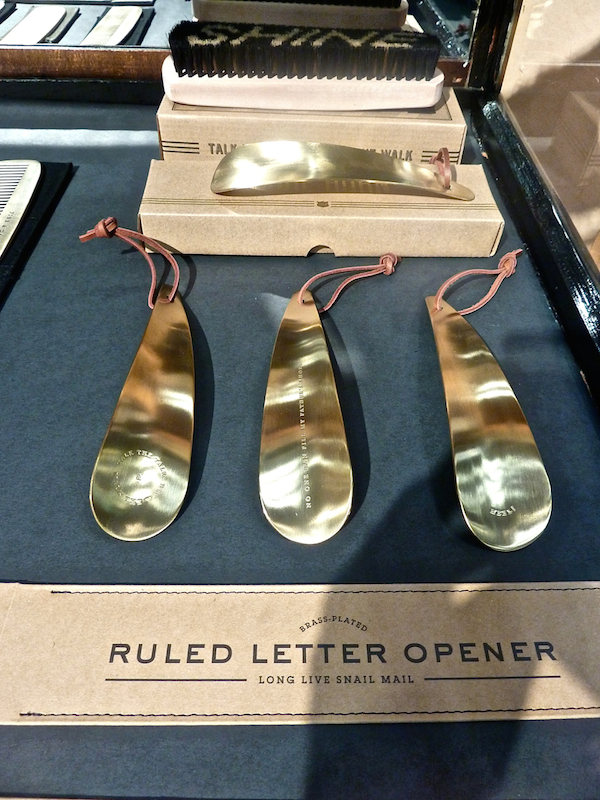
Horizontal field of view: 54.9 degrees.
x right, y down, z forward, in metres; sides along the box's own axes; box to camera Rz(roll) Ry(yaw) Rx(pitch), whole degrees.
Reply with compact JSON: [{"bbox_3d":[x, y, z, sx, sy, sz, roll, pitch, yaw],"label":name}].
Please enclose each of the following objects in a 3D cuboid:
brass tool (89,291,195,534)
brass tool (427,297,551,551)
[{"bbox_3d":[-0.073,-0.006,0.296,0.042,0.023,0.180,-1,49,-3],"label":"brass tool"},{"bbox_3d":[0.088,-0.002,0.300,0.044,0.023,0.178,0,49,-3],"label":"brass tool"}]

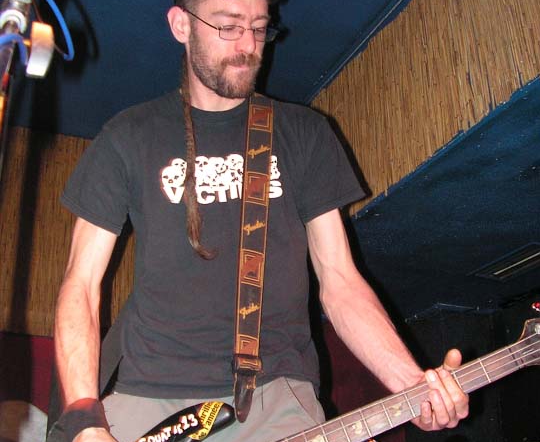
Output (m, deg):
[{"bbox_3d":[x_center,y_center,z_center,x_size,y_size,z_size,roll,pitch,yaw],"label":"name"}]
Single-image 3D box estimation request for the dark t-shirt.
[{"bbox_3d":[-0.113,0.045,1.515,0.600,0.650,0.270,3,-22,-9],"label":"dark t-shirt"}]

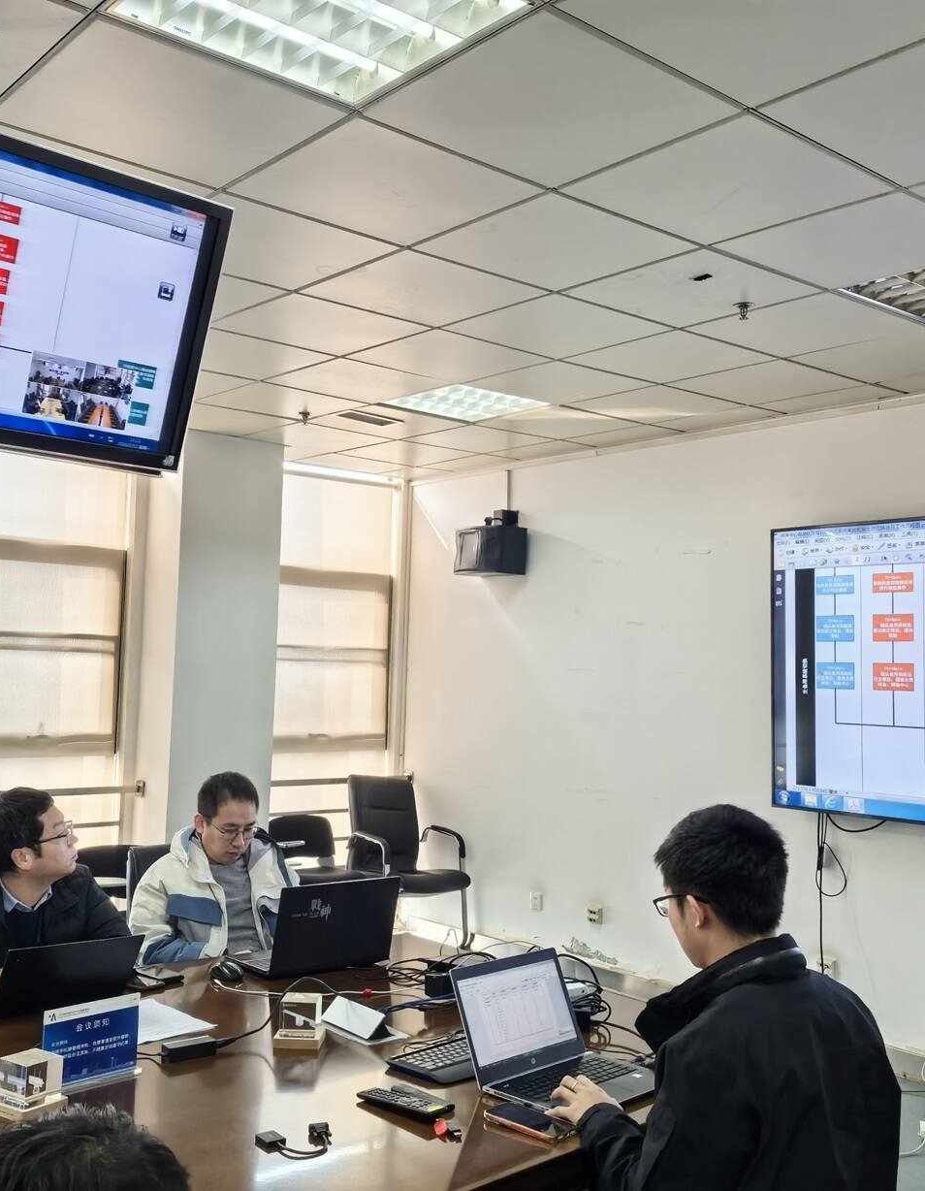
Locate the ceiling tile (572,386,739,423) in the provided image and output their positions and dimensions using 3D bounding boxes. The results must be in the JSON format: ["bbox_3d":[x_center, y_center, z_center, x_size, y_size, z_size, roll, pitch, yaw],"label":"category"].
[{"bbox_3d":[0.863,-0.864,5.588,0.595,0.020,0.595,4,-4,-40],"label":"ceiling tile"}]

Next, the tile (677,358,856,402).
[{"bbox_3d":[1.249,-0.878,5.126,0.600,0.020,0.600,4,-4,-40],"label":"tile"}]

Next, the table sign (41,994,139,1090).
[{"bbox_3d":[-0.728,0.882,2.442,0.208,0.155,0.060,5,-5,-43],"label":"table sign"}]

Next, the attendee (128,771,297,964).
[{"bbox_3d":[-0.680,1.156,3.654,0.570,1.260,0.720,4,-4,-40],"label":"attendee"}]

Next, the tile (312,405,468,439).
[{"bbox_3d":[-0.372,-0.864,6.111,0.590,0.024,0.590,4,-4,-40],"label":"tile"}]

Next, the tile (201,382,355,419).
[{"bbox_3d":[-0.828,-0.899,5.730,0.600,0.020,0.600,4,-4,-40],"label":"tile"}]

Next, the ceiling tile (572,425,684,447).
[{"bbox_3d":[0.811,-0.822,6.327,0.276,0.020,0.600,4,-4,-40],"label":"ceiling tile"}]

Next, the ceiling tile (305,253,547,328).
[{"bbox_3d":[-0.126,-0.982,3.969,0.600,0.020,0.600,4,-4,-40],"label":"ceiling tile"}]

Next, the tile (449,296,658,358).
[{"bbox_3d":[0.333,-0.948,4.355,0.600,0.020,0.600,4,-4,-40],"label":"tile"}]

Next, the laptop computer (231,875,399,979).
[{"bbox_3d":[-0.406,0.871,3.364,0.368,0.243,0.295,4,-4,-38],"label":"laptop computer"}]

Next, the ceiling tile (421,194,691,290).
[{"bbox_3d":[0.263,-1.000,3.519,0.595,0.020,0.595,4,-4,-40],"label":"ceiling tile"}]

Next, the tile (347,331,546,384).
[{"bbox_3d":[-0.053,-0.932,4.816,0.600,0.020,0.600,4,-4,-40],"label":"tile"}]

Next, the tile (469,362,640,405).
[{"bbox_3d":[0.405,-0.897,5.208,0.595,0.020,0.595,4,-4,-40],"label":"tile"}]

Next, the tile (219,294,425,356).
[{"bbox_3d":[-0.513,-0.966,4.422,0.590,0.024,0.590,4,-4,-40],"label":"tile"}]

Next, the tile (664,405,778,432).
[{"bbox_3d":[1.184,-0.840,5.830,0.260,0.024,0.590,4,-4,-40],"label":"tile"}]

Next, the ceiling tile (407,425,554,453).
[{"bbox_3d":[0.083,-0.829,6.515,0.595,0.020,0.595,4,-4,-40],"label":"ceiling tile"}]

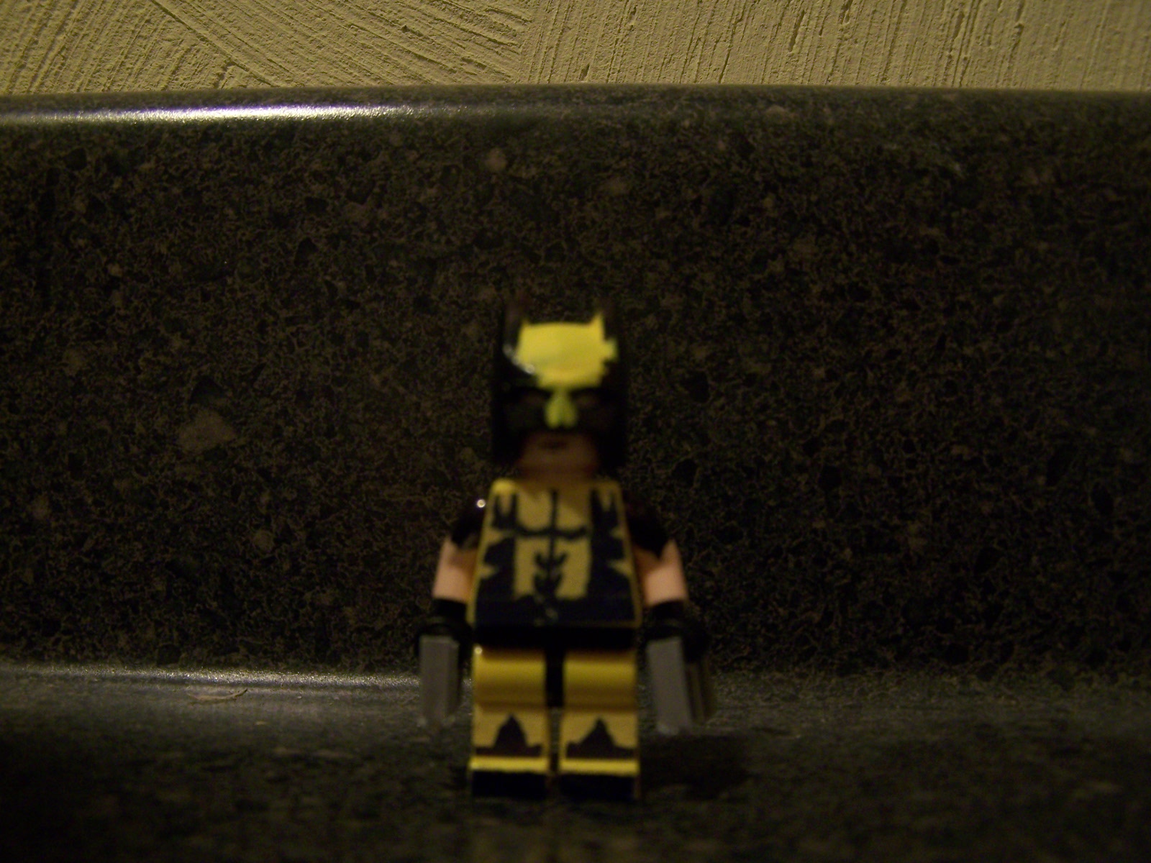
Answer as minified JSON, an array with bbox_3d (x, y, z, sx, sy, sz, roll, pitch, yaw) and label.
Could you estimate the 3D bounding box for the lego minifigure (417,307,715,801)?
[{"bbox_3d":[-0.001,0.011,0.120,0.026,0.046,0.015,1,7,2],"label":"lego minifigure"}]

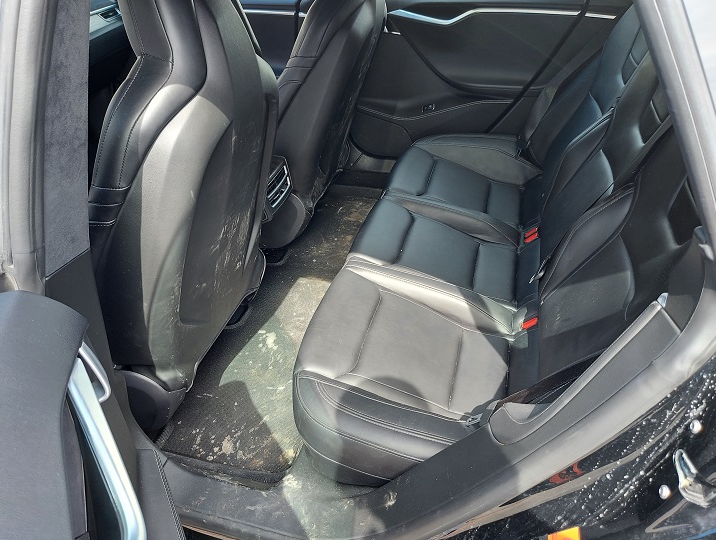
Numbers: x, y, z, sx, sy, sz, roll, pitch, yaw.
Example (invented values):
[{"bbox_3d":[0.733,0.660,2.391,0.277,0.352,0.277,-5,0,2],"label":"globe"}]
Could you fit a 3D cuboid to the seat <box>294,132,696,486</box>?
[{"bbox_3d":[0.279,0.069,1.083,0.800,0.900,0.510,10,38,13],"label":"seat"}]

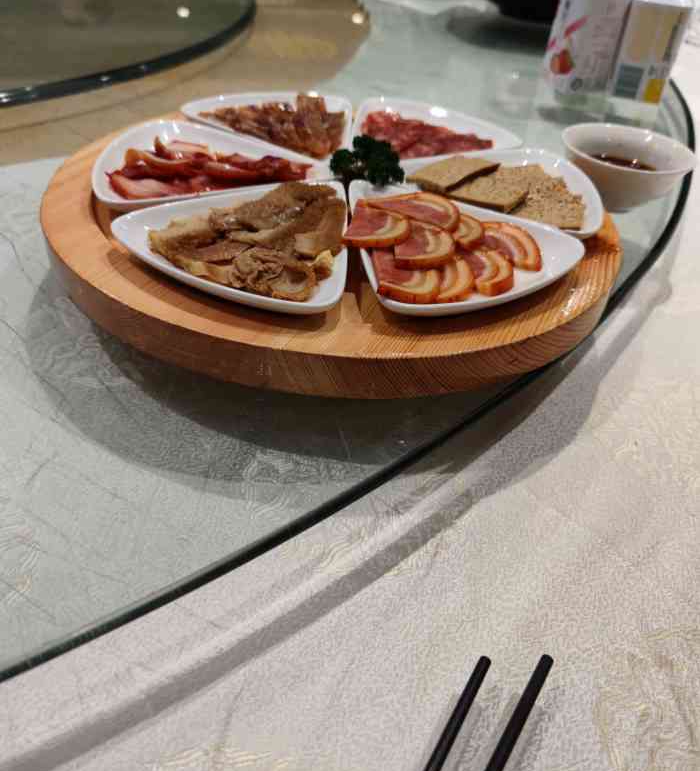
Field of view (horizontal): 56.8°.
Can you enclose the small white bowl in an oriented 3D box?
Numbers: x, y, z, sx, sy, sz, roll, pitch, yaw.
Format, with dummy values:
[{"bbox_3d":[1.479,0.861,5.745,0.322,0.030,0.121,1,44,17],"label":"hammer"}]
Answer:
[{"bbox_3d":[0.210,-0.165,0.502,0.101,0.043,0.101,3,40,-3],"label":"small white bowl"}]

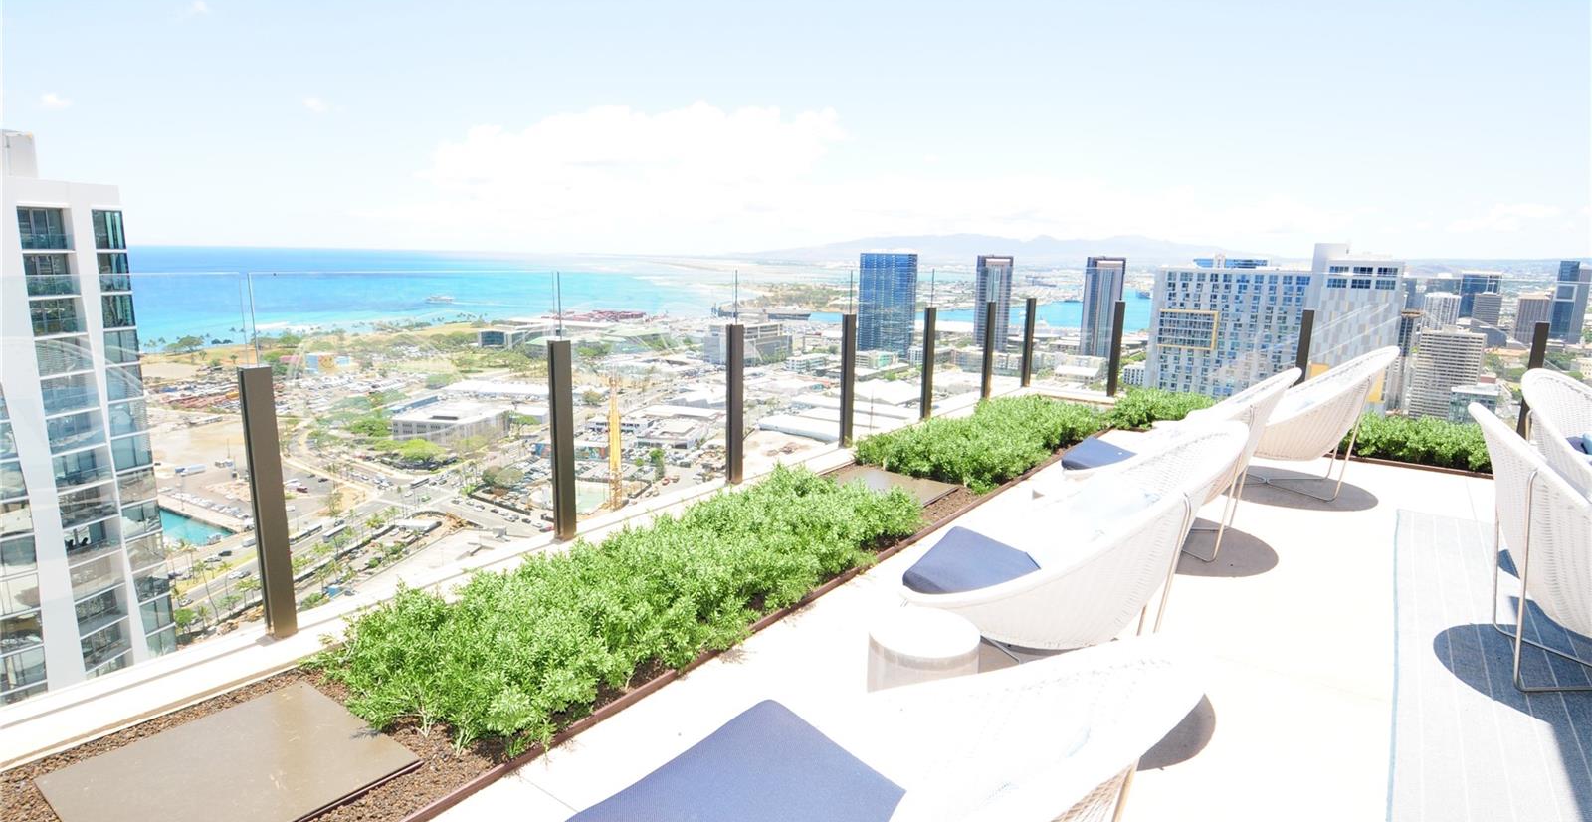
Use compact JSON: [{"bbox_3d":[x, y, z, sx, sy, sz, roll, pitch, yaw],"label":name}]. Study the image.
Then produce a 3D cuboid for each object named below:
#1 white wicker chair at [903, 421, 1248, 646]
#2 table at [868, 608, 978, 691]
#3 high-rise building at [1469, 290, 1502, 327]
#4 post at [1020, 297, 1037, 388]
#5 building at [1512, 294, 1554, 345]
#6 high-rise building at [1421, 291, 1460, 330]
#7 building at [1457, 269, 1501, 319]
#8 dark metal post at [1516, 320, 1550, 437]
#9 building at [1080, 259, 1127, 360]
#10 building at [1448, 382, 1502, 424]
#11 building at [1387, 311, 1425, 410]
[{"bbox_3d":[0.816,0.414,2.462,0.950,0.845,0.970,6,12,23],"label":"white wicker chair"},{"bbox_3d":[0.302,0.726,1.920,0.275,0.420,0.275,1,11,0],"label":"table"},{"bbox_3d":[978.667,-127.117,1131.903,28.000,74.444,30.000,-10,15,-44],"label":"high-rise building"},{"bbox_3d":[2.236,-0.651,7.618,0.065,0.838,0.070,9,13,35],"label":"post"},{"bbox_3d":[1084.375,-131.956,1171.320,35.000,70.804,30.000,11,15,41],"label":"building"},{"bbox_3d":[879.481,-120.499,1084.922,34.000,75.683,34.000,-10,15,-44],"label":"high-rise building"},{"bbox_3d":[1100.613,-170.519,1285.580,35.000,105.900,35.000,-3,12,-21],"label":"building"},{"bbox_3d":[5.132,-0.199,5.543,0.070,0.838,0.050,9,13,35],"label":"dark metal post"},{"bbox_3d":[382.507,-131.008,992.039,36.000,119.746,34.000,1,11,0],"label":"building"},{"bbox_3d":[451.279,2.517,530.486,23.000,34.531,27.000,9,13,34],"label":"building"},{"bbox_3d":[478.027,-39.033,631.936,20.000,78.709,20.000,-10,15,-44],"label":"building"}]

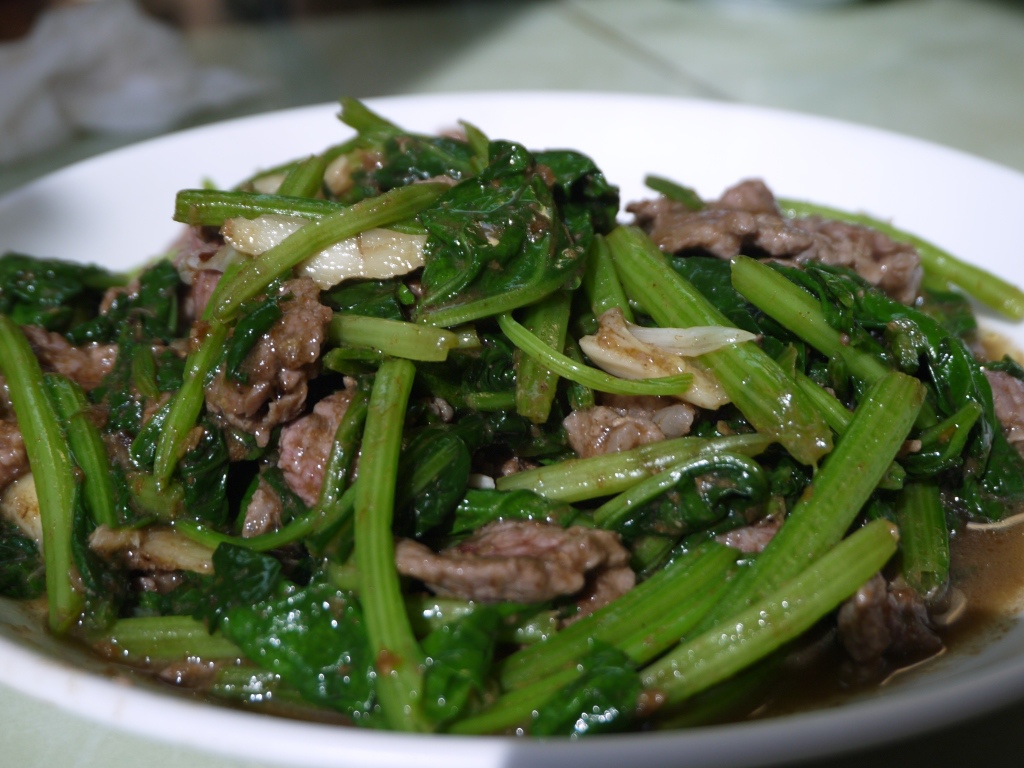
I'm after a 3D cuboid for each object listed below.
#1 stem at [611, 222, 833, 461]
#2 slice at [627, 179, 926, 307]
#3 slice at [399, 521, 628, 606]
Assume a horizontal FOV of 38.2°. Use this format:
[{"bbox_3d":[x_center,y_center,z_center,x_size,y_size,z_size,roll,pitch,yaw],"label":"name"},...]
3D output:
[{"bbox_3d":[0.036,-0.008,0.264,0.011,0.008,0.068,-10,35,-17],"label":"stem"},{"bbox_3d":[0.055,-0.029,0.313,0.060,0.013,0.021,15,31,16],"label":"slice"},{"bbox_3d":[0.001,0.025,0.209,0.035,0.009,0.015,4,28,2],"label":"slice"}]

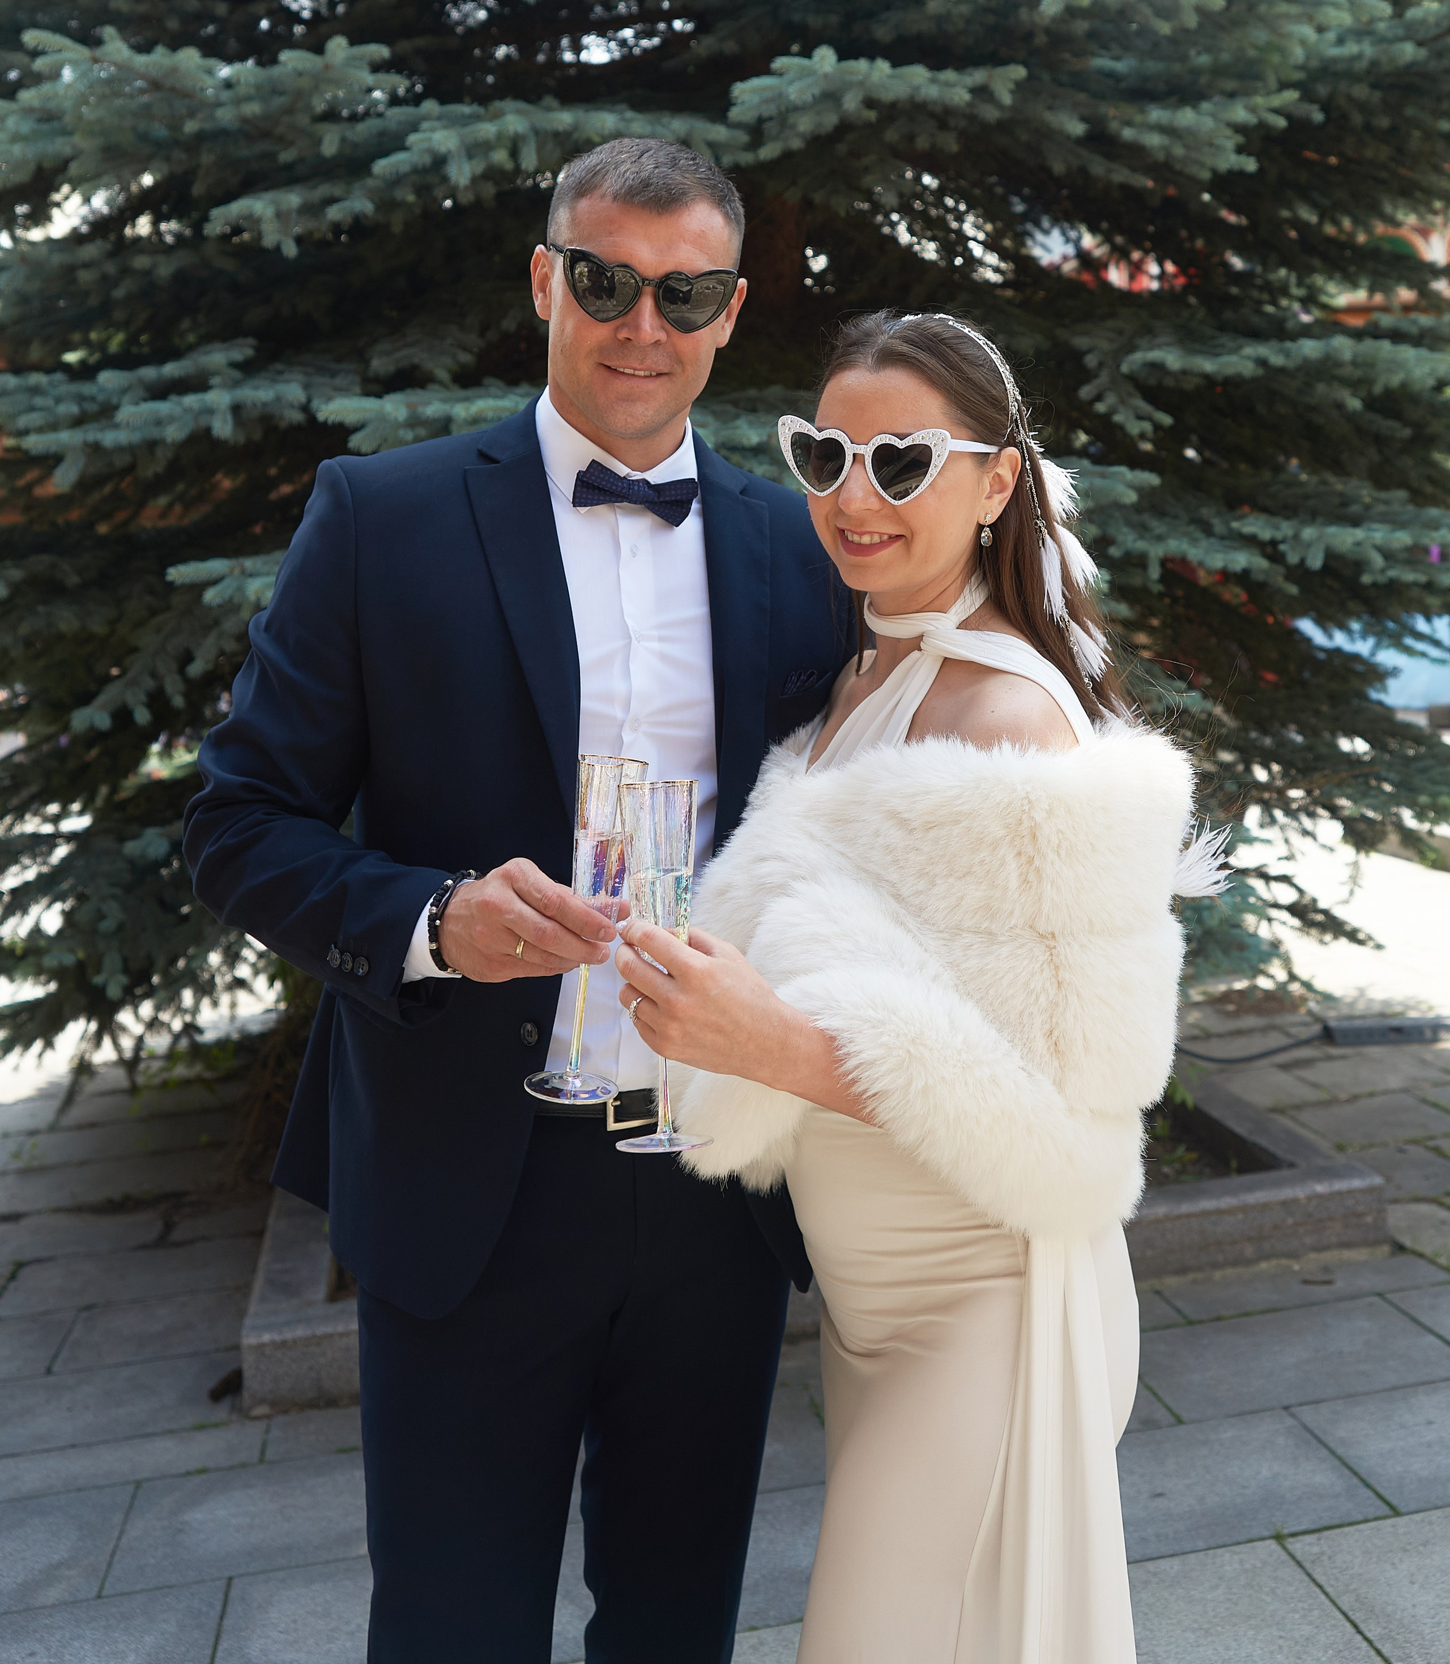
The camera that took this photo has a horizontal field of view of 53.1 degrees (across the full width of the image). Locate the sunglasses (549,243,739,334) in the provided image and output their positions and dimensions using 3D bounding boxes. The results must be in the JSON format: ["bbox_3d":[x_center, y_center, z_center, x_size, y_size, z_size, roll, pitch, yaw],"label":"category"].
[{"bbox_3d":[-0.078,-0.470,1.246,0.146,0.058,0.140,3,24,-15],"label":"sunglasses"}]

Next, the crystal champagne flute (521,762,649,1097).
[{"bbox_3d":[-0.098,0.070,1.071,0.071,0.254,0.071,8,10,0],"label":"crystal champagne flute"}]

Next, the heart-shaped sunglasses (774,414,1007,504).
[{"bbox_3d":[0.141,-0.294,1.166,0.146,0.059,0.140,14,17,30],"label":"heart-shaped sunglasses"}]

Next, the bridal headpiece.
[{"bbox_3d":[0.194,-0.283,1.216,0.190,0.275,0.140,9,14,32],"label":"bridal headpiece"}]

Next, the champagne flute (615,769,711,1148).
[{"bbox_3d":[-0.044,0.093,1.021,0.071,0.254,0.071,-1,0,0],"label":"champagne flute"}]

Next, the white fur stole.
[{"bbox_3d":[0.174,0.114,1.220,0.370,0.385,0.430,-11,13,-41],"label":"white fur stole"}]

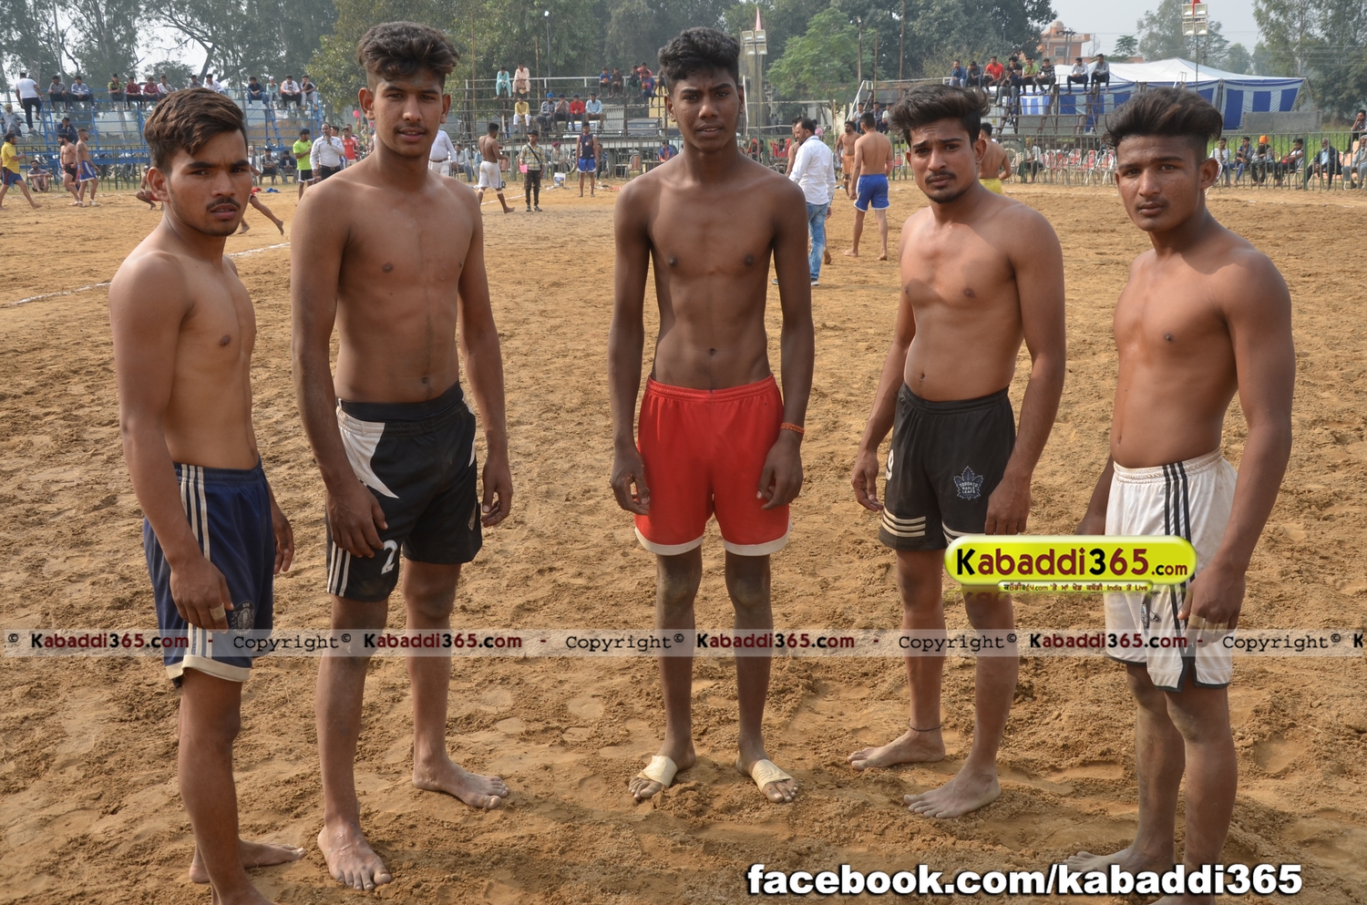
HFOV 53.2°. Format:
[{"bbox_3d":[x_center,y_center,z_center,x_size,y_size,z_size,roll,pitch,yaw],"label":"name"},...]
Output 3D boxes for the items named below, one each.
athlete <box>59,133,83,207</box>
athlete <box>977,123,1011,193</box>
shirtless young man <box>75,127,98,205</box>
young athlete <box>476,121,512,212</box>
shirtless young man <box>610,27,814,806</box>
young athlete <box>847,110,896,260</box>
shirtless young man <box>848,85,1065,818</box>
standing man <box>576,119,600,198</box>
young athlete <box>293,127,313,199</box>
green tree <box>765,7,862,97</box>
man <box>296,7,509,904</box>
[{"bbox_3d":[-14.009,-6.447,31.203,0.500,1.630,0.550,-13,18,-42],"label":"athlete"},{"bbox_3d":[4.180,-3.649,18.602,0.650,1.640,0.500,-5,14,-20],"label":"athlete"},{"bbox_3d":[-13.702,-6.539,31.319,0.580,1.740,0.470,-1,13,-2],"label":"shirtless young man"},{"bbox_3d":[-3.676,-5.479,26.394,0.600,1.740,0.720,10,16,37],"label":"young athlete"},{"bbox_3d":[0.072,-0.062,3.212,0.490,1.785,0.320,-1,13,1],"label":"shirtless young man"},{"bbox_3d":[2.273,-3.245,16.646,0.580,1.750,0.420,-4,14,-17],"label":"young athlete"},{"bbox_3d":[0.623,-0.001,3.187,0.360,1.660,0.490,-10,16,-35],"label":"shirtless young man"},{"bbox_3d":[-2.308,-7.034,32.779,0.550,1.750,0.340,0,13,3],"label":"standing man"},{"bbox_3d":[-8.505,-6.358,30.511,0.420,1.720,0.520,12,18,42],"label":"young athlete"},{"bbox_3d":[6.045,-16.148,60.628,5.000,6.978,4.800,0,13,0],"label":"green tree"},{"bbox_3d":[-0.613,0.000,3.005,0.510,1.780,0.390,-13,18,-41],"label":"man"}]

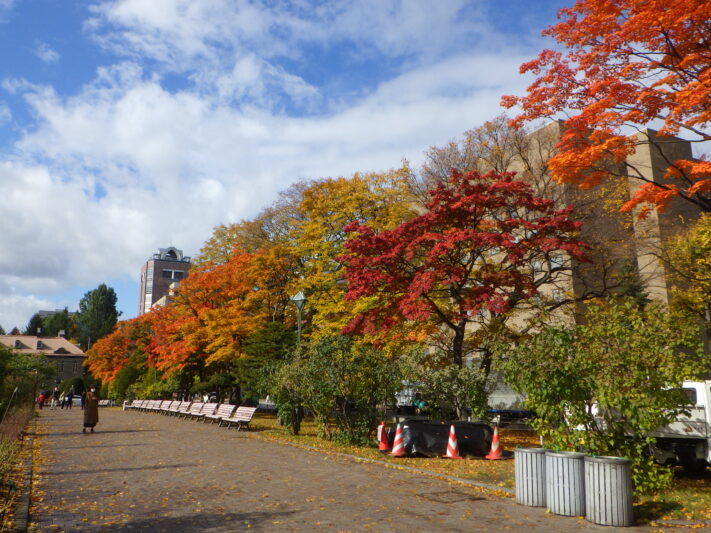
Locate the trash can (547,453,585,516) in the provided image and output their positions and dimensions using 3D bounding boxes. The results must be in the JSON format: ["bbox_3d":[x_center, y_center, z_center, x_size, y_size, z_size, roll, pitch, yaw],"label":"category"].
[{"bbox_3d":[2.600,2.681,7.141,0.520,0.690,0.520,-4,-12,18],"label":"trash can"}]

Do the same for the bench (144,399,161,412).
[{"bbox_3d":[-12.681,8.643,36.033,0.750,0.770,1.950,6,-13,-28],"label":"bench"}]

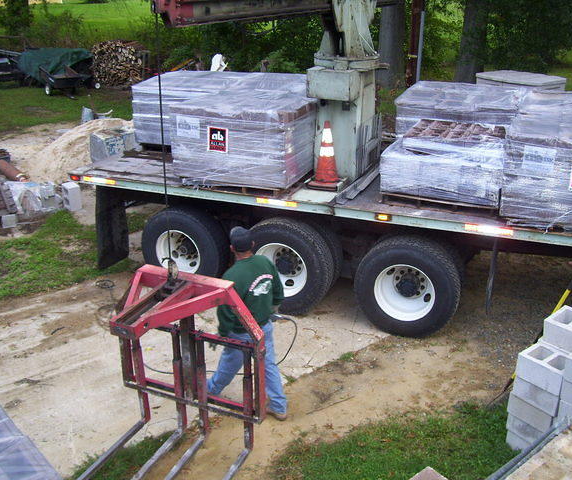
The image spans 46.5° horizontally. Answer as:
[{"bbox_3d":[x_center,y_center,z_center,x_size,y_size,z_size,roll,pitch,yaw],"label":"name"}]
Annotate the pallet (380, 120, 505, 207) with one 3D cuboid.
[{"bbox_3d":[1.728,-0.822,7.158,1.190,0.670,1.050,8,23,19],"label":"pallet"}]

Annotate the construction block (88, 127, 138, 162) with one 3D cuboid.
[{"bbox_3d":[-3.590,-1.961,13.810,0.552,0.482,0.675,19,28,39],"label":"construction block"}]

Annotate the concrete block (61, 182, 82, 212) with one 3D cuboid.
[{"bbox_3d":[-3.512,-0.694,10.959,0.194,0.394,0.270,-15,26,-34],"label":"concrete block"}]

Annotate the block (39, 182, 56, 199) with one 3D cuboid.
[{"bbox_3d":[-3.948,-0.810,10.992,0.280,0.200,0.220,-7,23,-19],"label":"block"}]

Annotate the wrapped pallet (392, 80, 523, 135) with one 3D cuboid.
[{"bbox_3d":[2.116,-1.326,8.170,1.300,0.900,1.270,8,23,19],"label":"wrapped pallet"}]

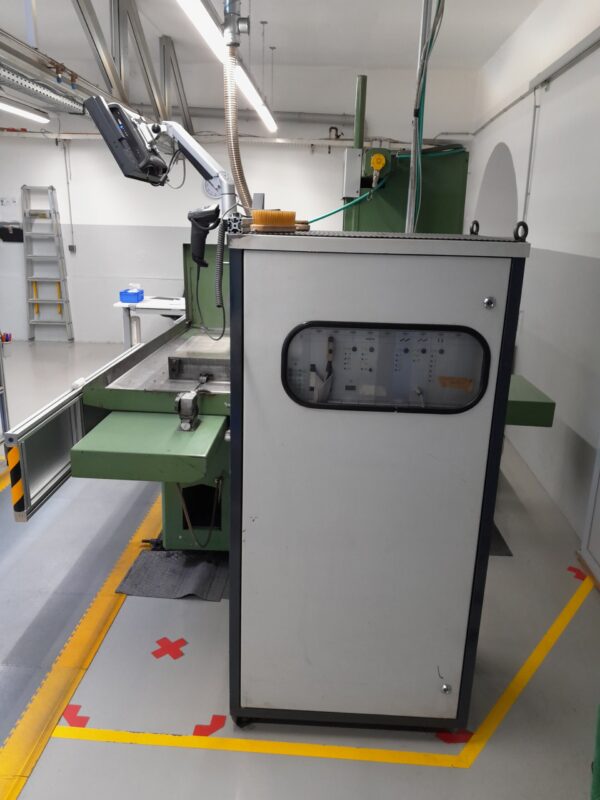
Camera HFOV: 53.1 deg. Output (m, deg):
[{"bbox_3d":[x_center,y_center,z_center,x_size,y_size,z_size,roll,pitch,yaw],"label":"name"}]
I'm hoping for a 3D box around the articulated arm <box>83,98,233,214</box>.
[{"bbox_3d":[-0.350,-0.659,1.669,0.344,0.282,0.400,2,16,2],"label":"articulated arm"}]

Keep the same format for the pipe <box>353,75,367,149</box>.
[{"bbox_3d":[0.319,-1.526,3.196,0.052,0.365,0.052,2,16,1],"label":"pipe"}]

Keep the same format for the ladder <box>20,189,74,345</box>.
[{"bbox_3d":[-3.491,-1.821,8.258,0.620,2.100,0.200,3,16,3],"label":"ladder"}]

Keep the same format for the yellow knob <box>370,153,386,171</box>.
[{"bbox_3d":[0.371,-1.125,2.838,0.071,0.077,0.055,2,16,2],"label":"yellow knob"}]

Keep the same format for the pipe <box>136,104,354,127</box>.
[{"bbox_3d":[-0.700,-3.603,7.593,2.820,0.113,0.113,4,16,3],"label":"pipe"}]

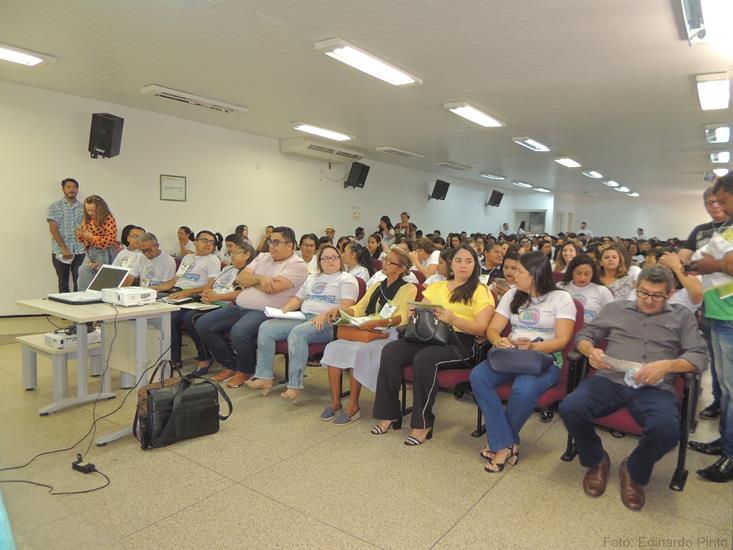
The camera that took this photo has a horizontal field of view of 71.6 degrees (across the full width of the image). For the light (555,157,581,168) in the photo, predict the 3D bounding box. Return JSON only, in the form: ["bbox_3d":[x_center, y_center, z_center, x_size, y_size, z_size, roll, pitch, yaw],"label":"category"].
[{"bbox_3d":[3.945,-2.219,9.948,0.280,0.070,1.280,7,7,35],"label":"light"}]

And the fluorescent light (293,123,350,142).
[{"bbox_3d":[-0.685,-2.255,8.125,0.240,0.065,1.320,5,7,35],"label":"fluorescent light"}]

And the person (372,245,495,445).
[{"bbox_3d":[0.467,0.413,3.420,0.530,1.210,0.800,6,7,43],"label":"person"}]

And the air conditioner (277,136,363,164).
[{"bbox_3d":[-0.830,-2.330,9.686,0.670,0.235,1.640,7,7,35],"label":"air conditioner"}]

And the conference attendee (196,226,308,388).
[{"bbox_3d":[-0.882,0.228,4.192,0.590,1.250,0.880,7,7,40],"label":"conference attendee"}]

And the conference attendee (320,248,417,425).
[{"bbox_3d":[0.013,0.391,3.791,0.630,1.180,0.840,7,8,44],"label":"conference attendee"}]

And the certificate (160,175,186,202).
[{"bbox_3d":[-2.783,-1.247,7.328,0.025,0.360,0.420,5,7,35],"label":"certificate"}]

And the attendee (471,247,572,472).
[{"bbox_3d":[0.959,0.460,3.132,0.560,1.220,0.860,7,8,43],"label":"attendee"}]

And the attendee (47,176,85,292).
[{"bbox_3d":[-3.414,-0.241,5.804,0.470,1.700,0.290,-2,8,-42],"label":"attendee"}]

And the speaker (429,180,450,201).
[{"bbox_3d":[1.980,-2.236,13.419,0.250,0.460,0.280,26,18,31],"label":"speaker"}]

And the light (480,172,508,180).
[{"bbox_3d":[3.473,-2.694,13.902,0.240,0.065,1.320,5,7,35],"label":"light"}]

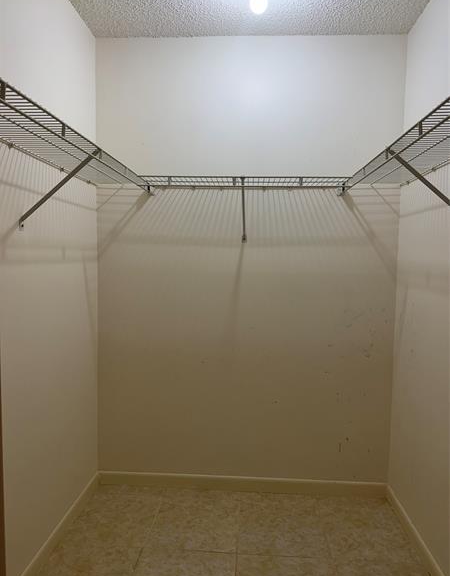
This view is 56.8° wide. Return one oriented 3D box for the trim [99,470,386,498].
[{"bbox_3d":[0.082,1.093,2.320,1.621,0.080,0.014,1,4,4],"label":"trim"}]

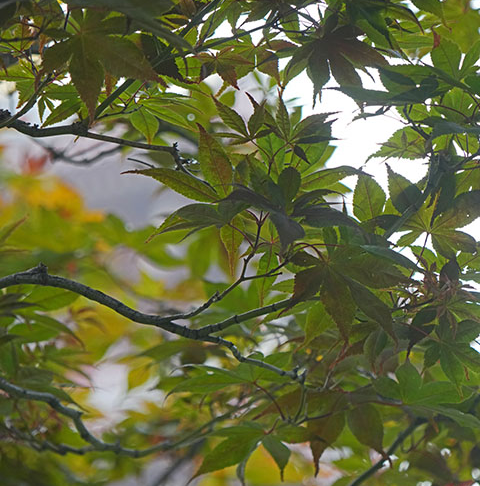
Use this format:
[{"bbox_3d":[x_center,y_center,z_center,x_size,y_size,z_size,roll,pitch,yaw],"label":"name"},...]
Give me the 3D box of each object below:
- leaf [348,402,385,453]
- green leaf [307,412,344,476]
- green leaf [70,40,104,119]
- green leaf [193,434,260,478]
[{"bbox_3d":[0.074,0.109,2.800,0.023,0.032,0.010,0,-8,0],"label":"leaf"},{"bbox_3d":[0.051,0.117,2.800,0.021,0.038,0.011,0,-8,0],"label":"green leaf"},{"bbox_3d":[-0.094,-0.100,2.950,0.020,0.053,0.014,-3,0,0],"label":"green leaf"},{"bbox_3d":[-0.009,0.125,2.800,0.042,0.028,0.014,0,-8,0],"label":"green leaf"}]

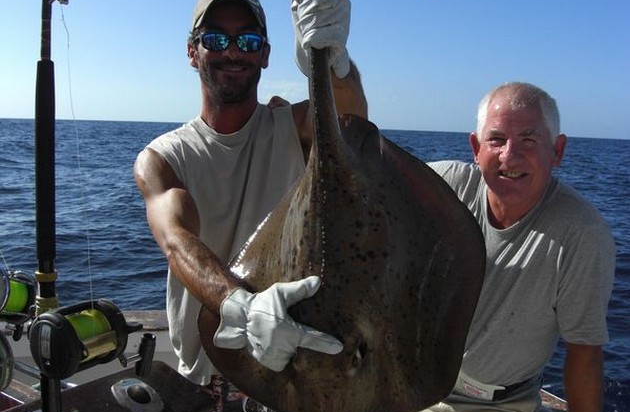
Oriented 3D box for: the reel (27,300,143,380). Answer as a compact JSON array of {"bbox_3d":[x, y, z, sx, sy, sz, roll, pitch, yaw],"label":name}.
[{"bbox_3d":[-0.390,0.230,1.190,0.165,0.112,0.115,-4,9,-42],"label":"reel"}]

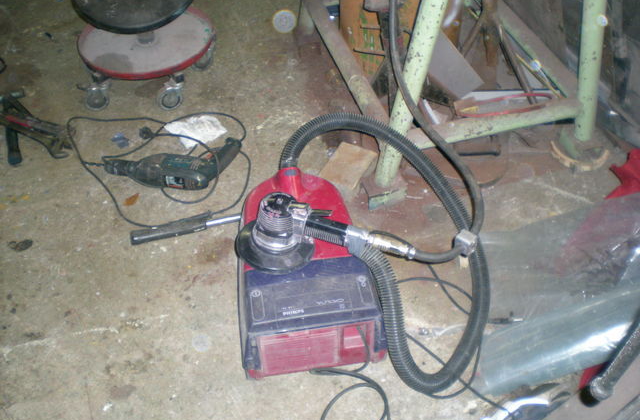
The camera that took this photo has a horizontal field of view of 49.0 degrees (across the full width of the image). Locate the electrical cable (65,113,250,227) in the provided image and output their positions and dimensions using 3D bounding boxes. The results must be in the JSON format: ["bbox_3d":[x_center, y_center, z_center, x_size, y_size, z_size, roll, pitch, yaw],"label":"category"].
[{"bbox_3d":[-0.438,-0.132,1.798,0.520,0.060,0.438,-1,47,0],"label":"electrical cable"}]

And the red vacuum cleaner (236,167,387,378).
[{"bbox_3d":[-0.039,0.099,1.481,0.285,0.200,0.420,-7,47,-5],"label":"red vacuum cleaner"}]

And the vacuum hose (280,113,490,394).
[{"bbox_3d":[0.170,0.047,1.481,0.394,0.265,0.640,-11,48,-9],"label":"vacuum hose"}]

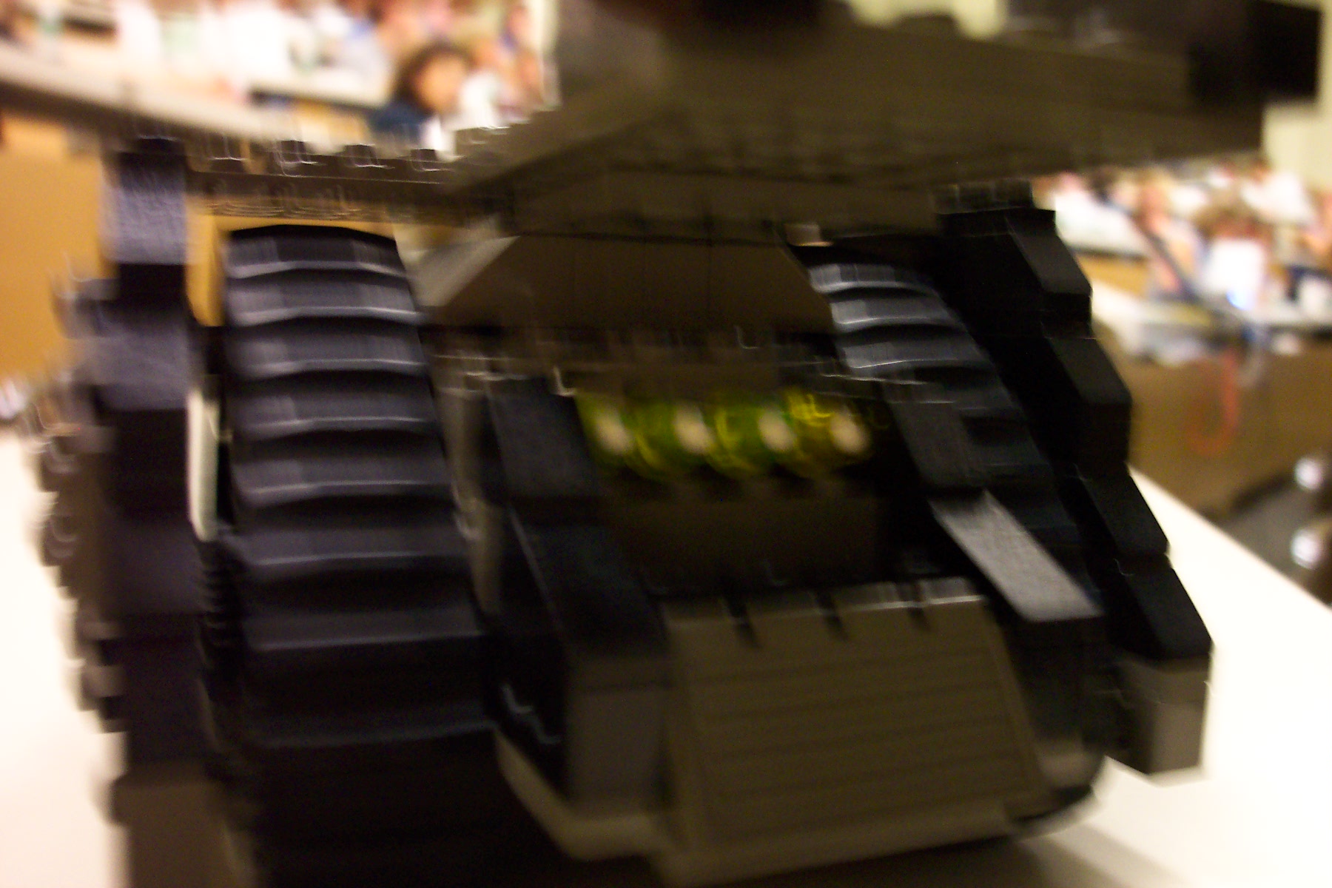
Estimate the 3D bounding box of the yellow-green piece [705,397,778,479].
[{"bbox_3d":[0.008,-0.001,0.125,0.008,0.008,0.006,-1,9,-23],"label":"yellow-green piece"}]

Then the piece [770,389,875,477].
[{"bbox_3d":[0.016,-0.001,0.129,0.008,0.008,0.006,-1,9,-23],"label":"piece"}]

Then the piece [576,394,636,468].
[{"bbox_3d":[-0.006,-0.001,0.119,0.008,0.008,0.006,-1,9,-23],"label":"piece"}]

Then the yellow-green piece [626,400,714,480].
[{"bbox_3d":[0.001,-0.001,0.122,0.008,0.008,0.006,-1,9,-23],"label":"yellow-green piece"}]

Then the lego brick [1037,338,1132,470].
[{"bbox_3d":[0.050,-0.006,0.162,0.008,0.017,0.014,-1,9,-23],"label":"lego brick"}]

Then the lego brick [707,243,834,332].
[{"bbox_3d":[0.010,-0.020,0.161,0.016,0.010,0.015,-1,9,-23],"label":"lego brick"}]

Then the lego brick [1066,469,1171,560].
[{"bbox_3d":[0.053,0.008,0.157,0.008,0.010,0.014,-1,9,-23],"label":"lego brick"}]

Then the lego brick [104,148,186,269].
[{"bbox_3d":[-0.051,-0.022,0.125,0.008,0.012,0.014,-1,9,-23],"label":"lego brick"}]

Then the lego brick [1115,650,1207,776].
[{"bbox_3d":[0.056,0.030,0.150,0.008,0.014,0.010,-1,9,-23],"label":"lego brick"}]

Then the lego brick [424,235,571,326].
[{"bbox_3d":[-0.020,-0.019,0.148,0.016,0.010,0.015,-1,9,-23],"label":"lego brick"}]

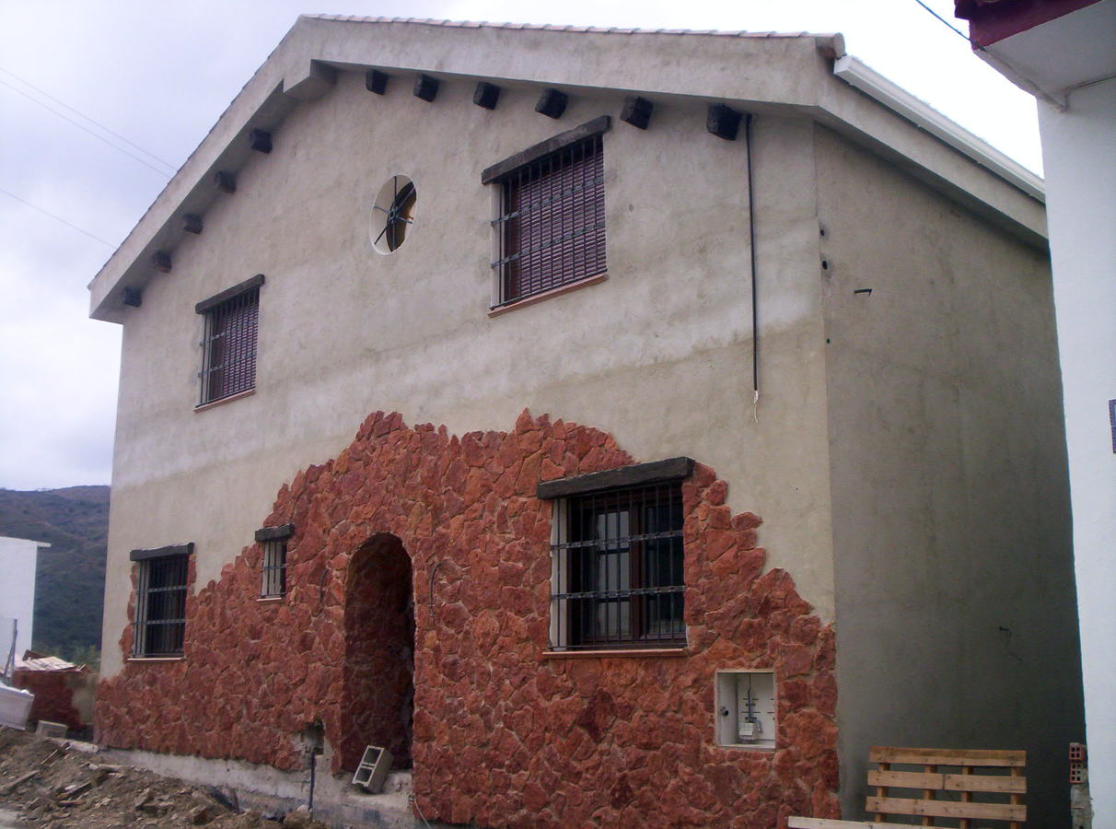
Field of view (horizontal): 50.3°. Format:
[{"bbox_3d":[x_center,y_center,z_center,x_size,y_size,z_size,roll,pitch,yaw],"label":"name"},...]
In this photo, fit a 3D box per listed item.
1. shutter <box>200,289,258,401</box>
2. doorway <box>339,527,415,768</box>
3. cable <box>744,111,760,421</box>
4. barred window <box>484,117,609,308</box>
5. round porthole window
[{"bbox_3d":[-3.798,-0.748,14.168,0.080,1.165,1.361,11,-17,-42],"label":"shutter"},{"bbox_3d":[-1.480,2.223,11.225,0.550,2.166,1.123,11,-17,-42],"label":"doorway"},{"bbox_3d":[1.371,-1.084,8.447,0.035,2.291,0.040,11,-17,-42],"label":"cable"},{"bbox_3d":[-0.049,-1.687,10.223,0.250,1.335,1.525,11,-17,-42],"label":"barred window"},{"bbox_3d":[-1.575,-1.988,11.991,0.220,0.804,0.792,11,-17,-42],"label":"round porthole window"}]

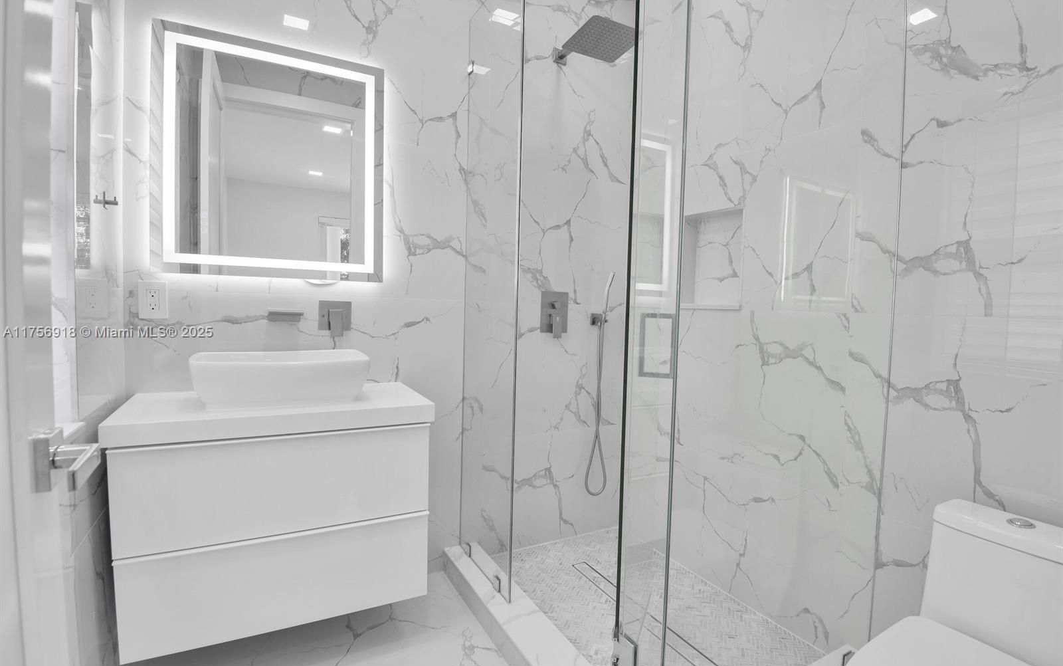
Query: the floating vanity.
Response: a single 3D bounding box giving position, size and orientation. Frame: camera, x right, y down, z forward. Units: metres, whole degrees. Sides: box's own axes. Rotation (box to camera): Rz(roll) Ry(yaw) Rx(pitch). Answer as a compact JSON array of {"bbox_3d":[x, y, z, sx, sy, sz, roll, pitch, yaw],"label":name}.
[{"bbox_3d":[-0.791,0.523,1.625,0.835,0.623,0.443,0,4,-27],"label":"floating vanity"}]

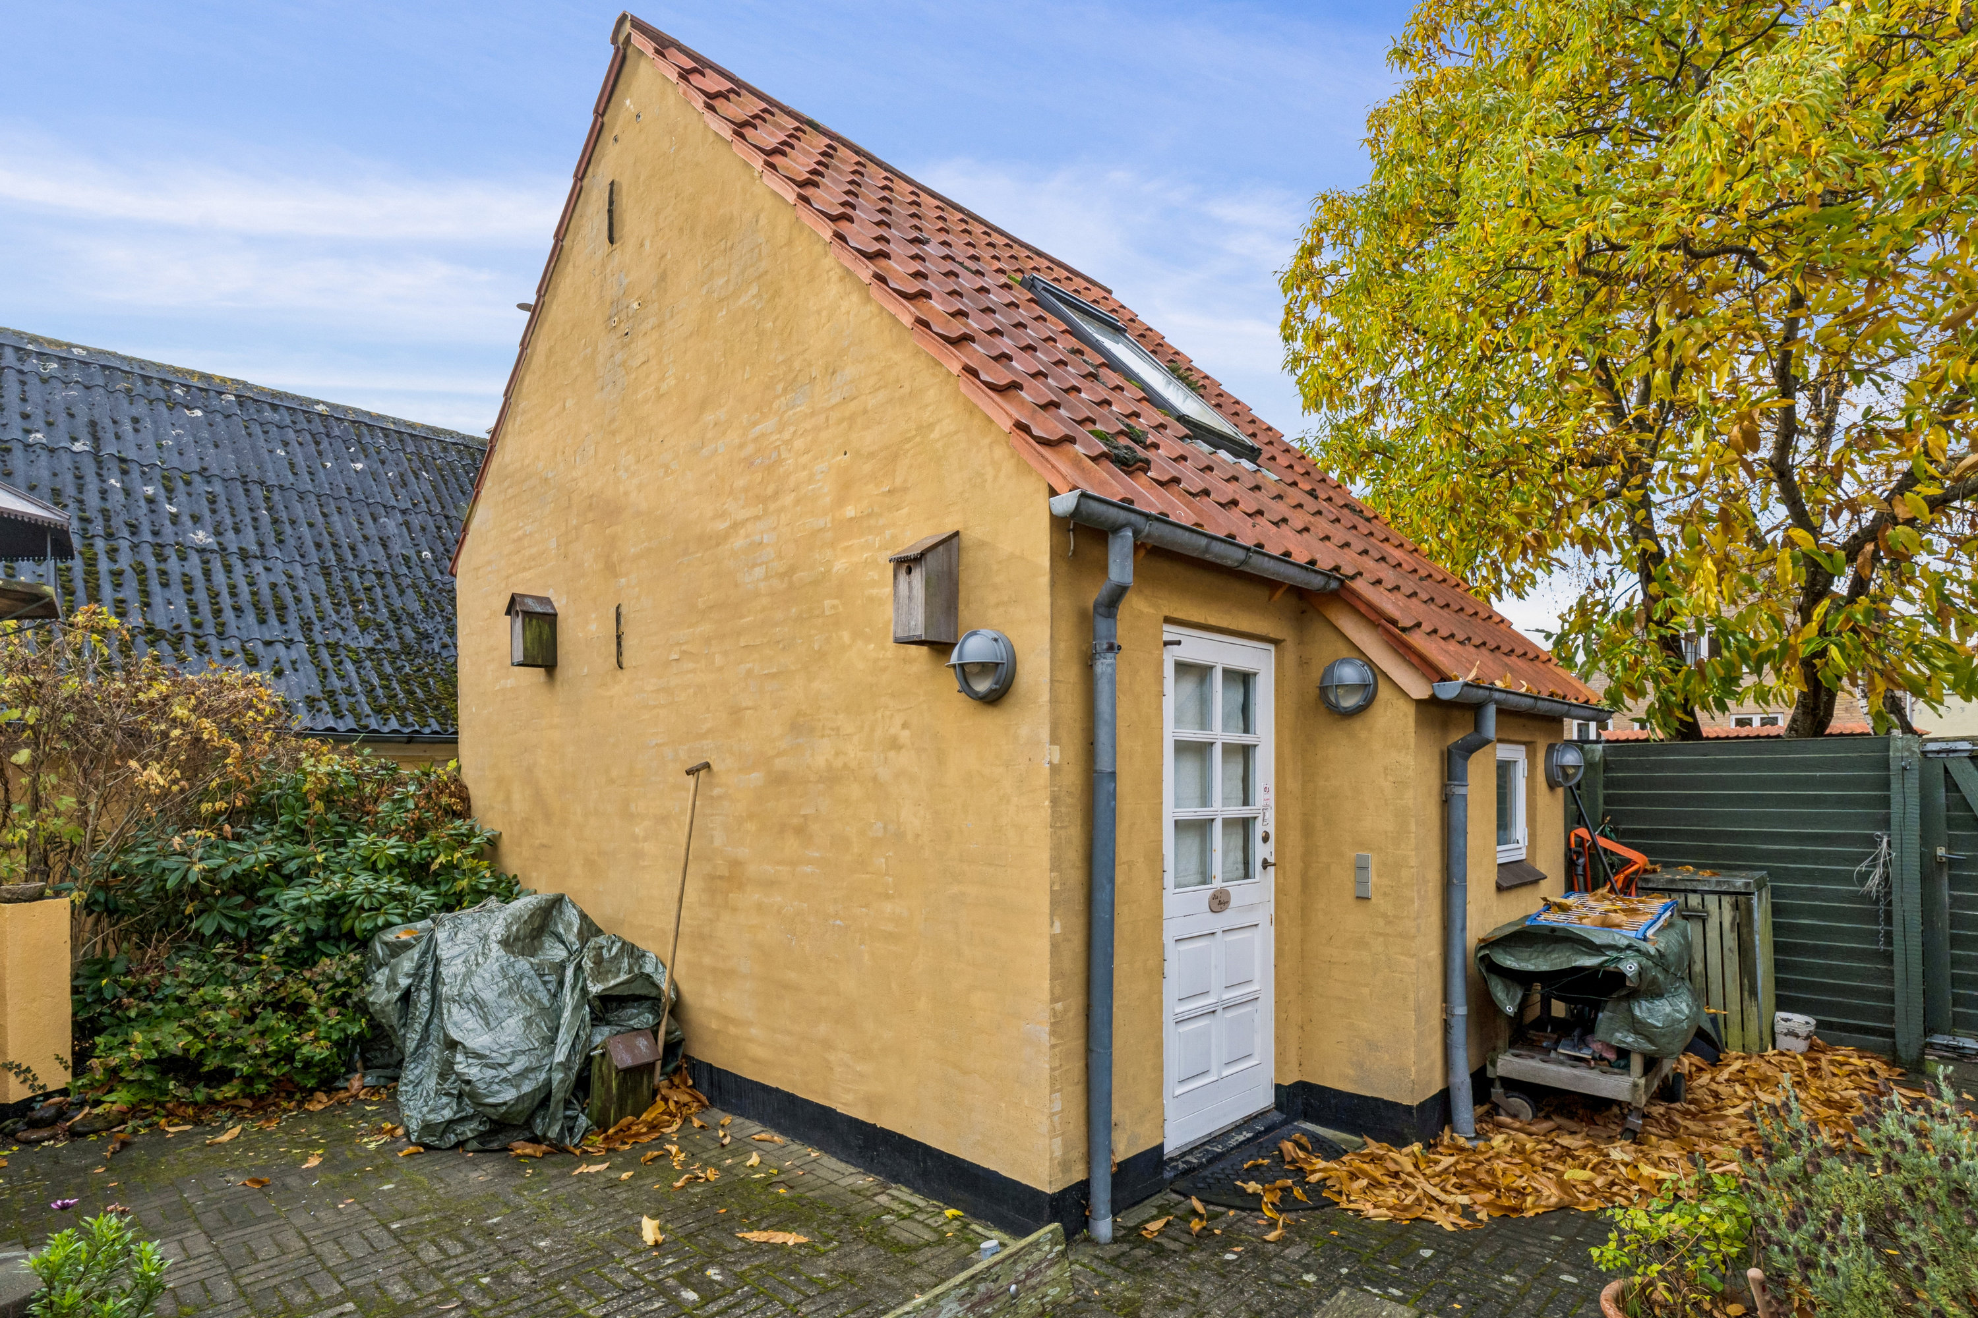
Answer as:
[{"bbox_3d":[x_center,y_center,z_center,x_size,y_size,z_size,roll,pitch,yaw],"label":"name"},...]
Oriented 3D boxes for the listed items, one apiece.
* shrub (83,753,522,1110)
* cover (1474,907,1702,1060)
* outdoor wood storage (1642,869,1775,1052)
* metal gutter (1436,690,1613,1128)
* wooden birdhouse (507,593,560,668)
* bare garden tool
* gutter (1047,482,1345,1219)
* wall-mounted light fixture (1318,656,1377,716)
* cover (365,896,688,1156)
[{"bbox_3d":[-3.860,1.330,5.520,1.950,1.580,1.700,-4,-6,44],"label":"shrub"},{"bbox_3d":[2.806,1.490,4.593,0.740,0.620,0.840,-4,-6,44],"label":"cover"},{"bbox_3d":[4.010,1.686,5.556,0.560,0.960,0.390,-4,-6,44],"label":"outdoor wood storage"},{"bbox_3d":[2.580,1.070,4.710,0.185,1.860,2.220,-4,-6,44],"label":"metal gutter"},{"bbox_3d":[-2.651,-0.154,5.754,0.230,0.415,0.220,-4,-6,44],"label":"wooden birdhouse"},{"bbox_3d":[-1.475,1.235,4.600,0.170,1.530,0.080,1,-5,44],"label":"bare garden tool"},{"bbox_3d":[0.850,0.690,3.680,0.170,2.340,1.770,-4,-6,44],"label":"gutter"},{"bbox_3d":[1.500,0.112,4.108,0.250,0.250,0.135,-4,-6,44],"label":"wall-mounted light fixture"},{"bbox_3d":[-2.120,1.520,4.560,1.080,0.930,1.050,-4,-6,44],"label":"cover"}]

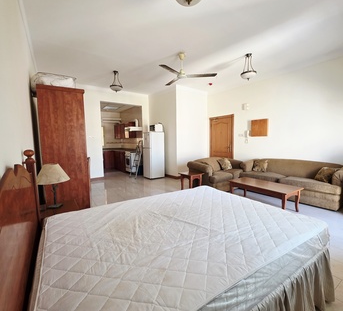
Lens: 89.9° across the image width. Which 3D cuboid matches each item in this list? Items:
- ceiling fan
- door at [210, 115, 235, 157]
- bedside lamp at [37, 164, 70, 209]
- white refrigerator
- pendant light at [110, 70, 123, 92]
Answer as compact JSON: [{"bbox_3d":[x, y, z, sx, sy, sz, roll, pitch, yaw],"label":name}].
[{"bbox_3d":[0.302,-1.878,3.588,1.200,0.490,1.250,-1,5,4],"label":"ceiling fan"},{"bbox_3d":[1.927,-0.385,6.679,0.090,2.211,1.155,-4,6,-34],"label":"door"},{"bbox_3d":[-1.371,0.352,2.003,0.330,0.506,0.330,-4,6,-34],"label":"bedside lamp"},{"bbox_3d":[-0.628,0.000,6.213,0.575,1.608,0.530,-4,6,-34],"label":"white refrigerator"},{"bbox_3d":[-1.448,-1.922,4.513,0.325,0.510,0.325,-4,6,-34],"label":"pendant light"}]

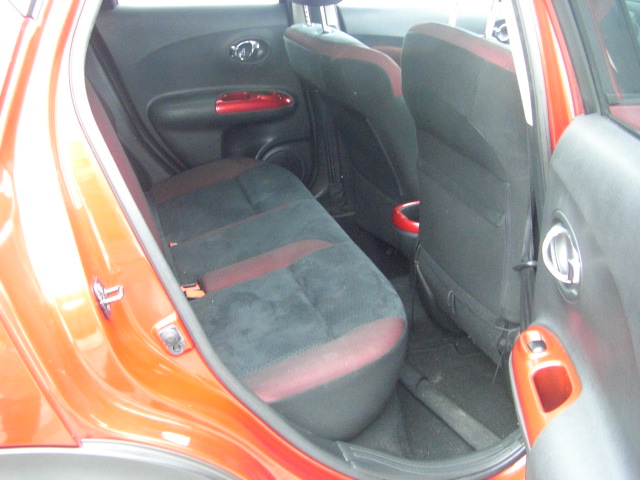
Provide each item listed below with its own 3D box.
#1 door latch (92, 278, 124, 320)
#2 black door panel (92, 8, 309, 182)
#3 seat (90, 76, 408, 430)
[{"bbox_3d":[-0.298,0.084,0.990,0.045,0.058,0.036,-10,29,-20],"label":"door latch"},{"bbox_3d":[-0.366,-0.444,2.365,0.735,0.655,0.120,-10,29,-20],"label":"black door panel"},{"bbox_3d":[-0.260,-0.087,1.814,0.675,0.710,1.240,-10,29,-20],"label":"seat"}]

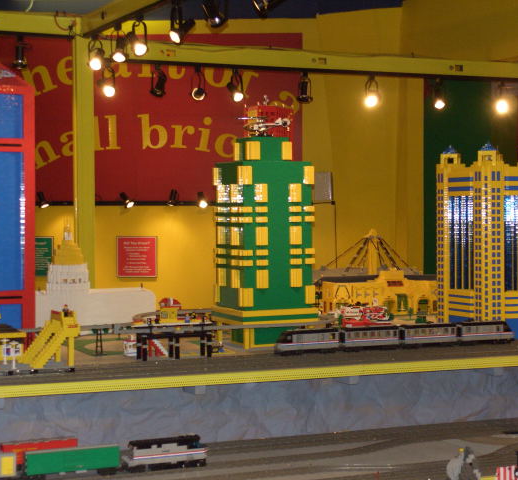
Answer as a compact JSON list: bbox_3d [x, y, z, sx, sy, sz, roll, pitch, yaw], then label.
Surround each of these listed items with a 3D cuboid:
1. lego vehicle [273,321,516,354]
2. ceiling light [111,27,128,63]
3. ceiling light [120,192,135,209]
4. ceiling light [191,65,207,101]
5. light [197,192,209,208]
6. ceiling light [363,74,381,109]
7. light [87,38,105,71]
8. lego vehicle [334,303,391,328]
[{"bbox_3d":[0.537,0.366,4.628,1.045,0.087,0.050,-1,2,-24],"label":"lego vehicle"},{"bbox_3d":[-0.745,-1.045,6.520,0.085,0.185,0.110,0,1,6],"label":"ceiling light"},{"bbox_3d":[-1.035,-0.311,9.600,0.085,0.125,0.130,-1,2,-41],"label":"ceiling light"},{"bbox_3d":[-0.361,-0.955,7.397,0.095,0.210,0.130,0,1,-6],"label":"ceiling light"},{"bbox_3d":[-0.445,-0.311,9.600,0.080,0.125,0.120,0,1,-9],"label":"light"},{"bbox_3d":[0.734,-0.960,7.886,0.100,0.210,0.130,0,1,3],"label":"ceiling light"},{"bbox_3d":[-0.919,-1.049,6.900,0.090,0.175,0.110,0,2,15],"label":"light"},{"bbox_3d":[0.452,0.334,5.334,0.250,0.115,0.080,-1,2,-24],"label":"lego vehicle"}]

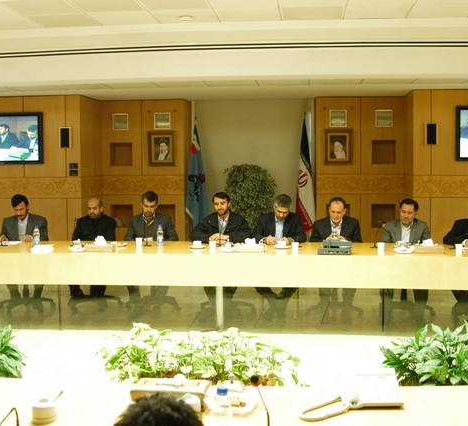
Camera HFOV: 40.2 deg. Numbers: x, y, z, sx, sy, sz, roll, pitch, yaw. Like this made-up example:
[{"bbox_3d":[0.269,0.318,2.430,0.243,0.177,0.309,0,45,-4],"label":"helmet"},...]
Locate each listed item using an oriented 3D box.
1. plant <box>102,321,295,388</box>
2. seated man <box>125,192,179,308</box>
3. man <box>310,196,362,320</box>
[{"bbox_3d":[-0.221,0.986,4.074,1.250,0.540,0.520,0,5,5],"label":"plant"},{"bbox_3d":[-0.896,0.408,6.950,0.590,1.310,0.720,0,3,5],"label":"seated man"},{"bbox_3d":[1.044,0.445,6.487,0.540,1.240,0.720,0,5,5],"label":"man"}]

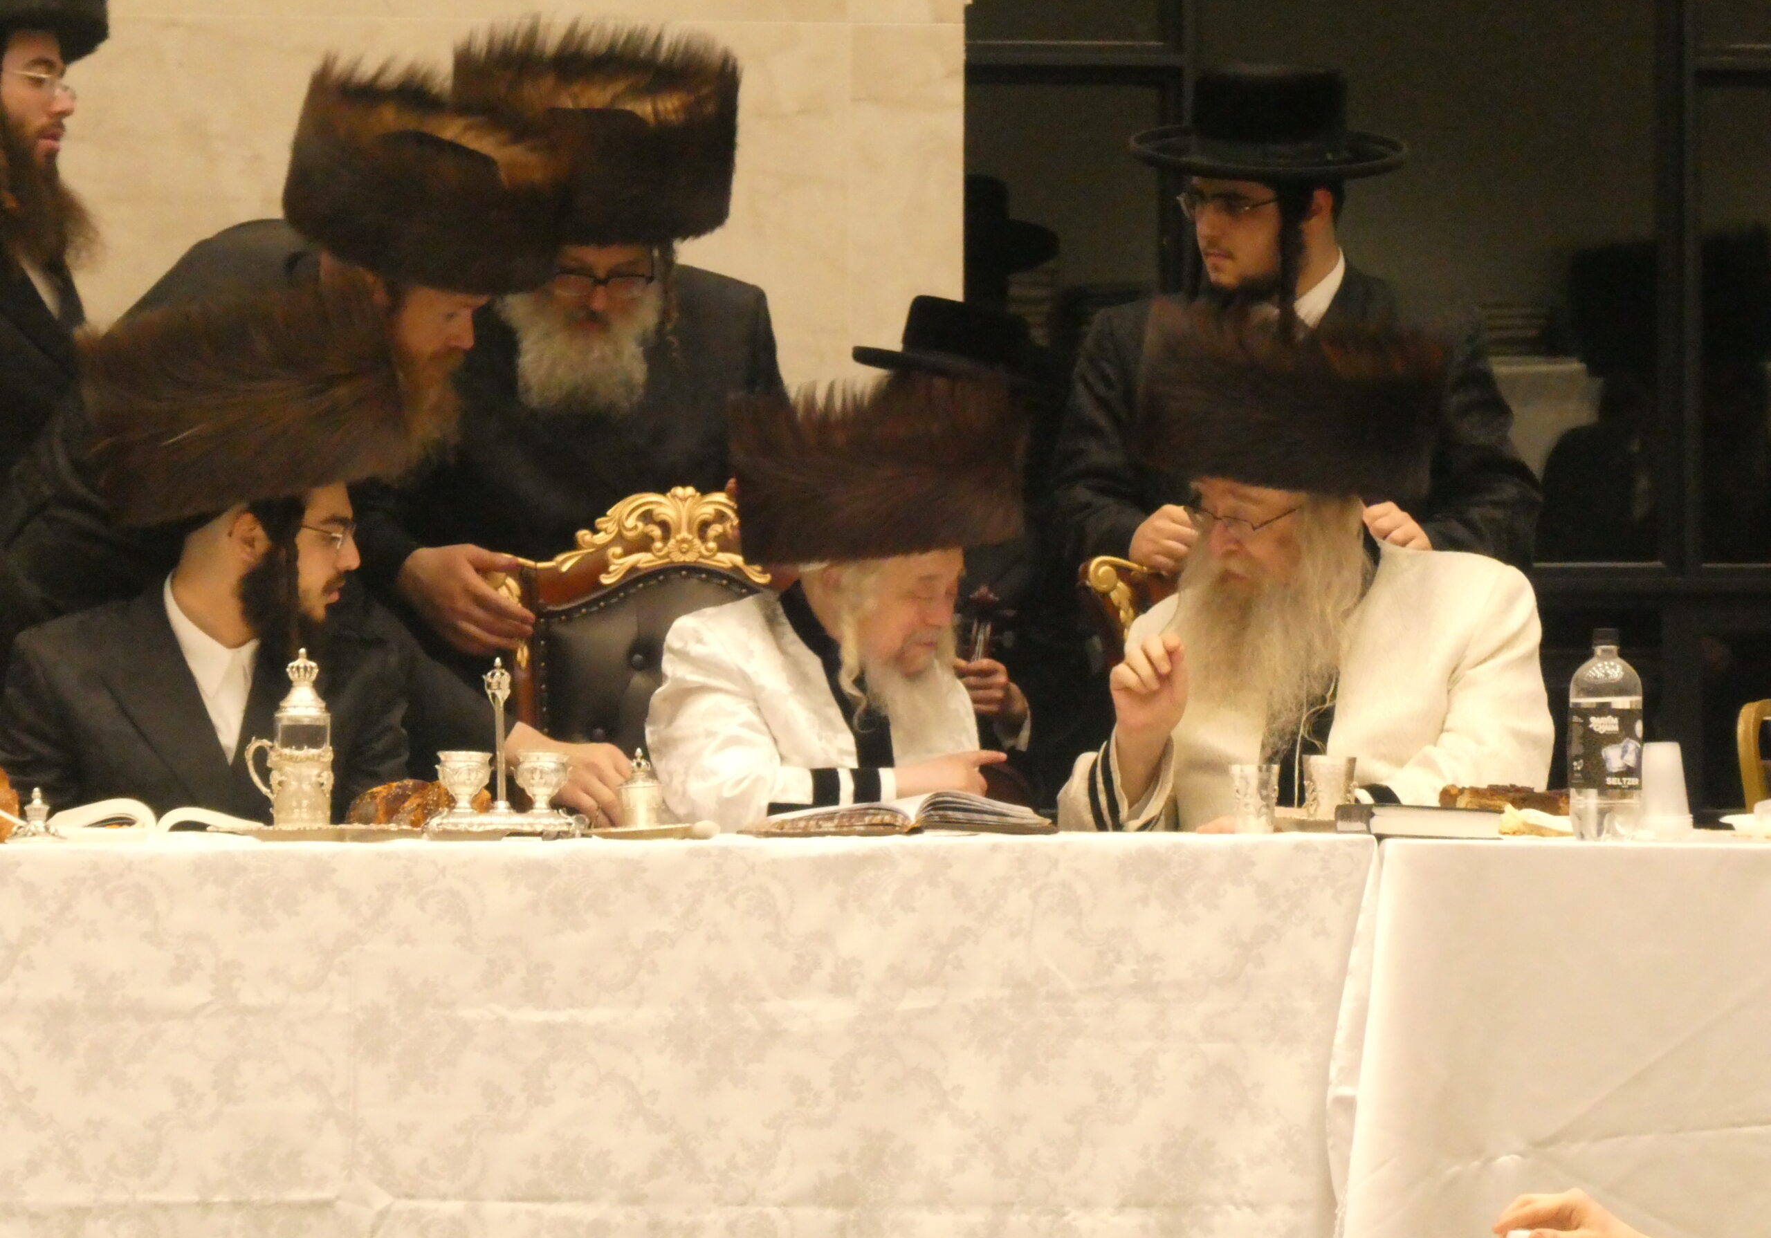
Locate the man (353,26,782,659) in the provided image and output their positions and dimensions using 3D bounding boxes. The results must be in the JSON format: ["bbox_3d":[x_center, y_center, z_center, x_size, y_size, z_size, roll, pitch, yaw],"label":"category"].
[{"bbox_3d":[-0.409,0.122,13.250,0.580,1.797,0.460,0,0,0],"label":"man"}]

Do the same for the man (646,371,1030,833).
[{"bbox_3d":[-0.059,0.357,12.620,0.540,1.326,0.660,0,0,-38],"label":"man"}]

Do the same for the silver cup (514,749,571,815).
[{"bbox_3d":[-0.407,0.195,12.150,0.067,0.076,0.067,0,0,0],"label":"silver cup"}]

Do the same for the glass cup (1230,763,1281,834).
[{"bbox_3d":[0.440,0.215,12.220,0.060,0.084,0.060,0,0,0],"label":"glass cup"}]

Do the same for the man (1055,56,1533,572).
[{"bbox_3d":[0.529,0.152,13.200,0.620,1.737,0.420,0,0,7],"label":"man"}]

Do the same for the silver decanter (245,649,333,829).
[{"bbox_3d":[-0.713,0.144,12.220,0.106,0.213,0.078,0,0,0],"label":"silver decanter"}]

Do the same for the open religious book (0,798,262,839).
[{"bbox_3d":[-0.902,0.240,12.300,0.310,0.048,0.220,0,0,0],"label":"open religious book"}]

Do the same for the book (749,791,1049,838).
[{"bbox_3d":[0.022,0.235,12.350,0.367,0.050,0.250,0,0,0],"label":"book"}]

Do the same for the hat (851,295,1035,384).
[{"bbox_3d":[0.103,-0.351,13.200,0.310,0.120,0.350,10,2,6],"label":"hat"}]

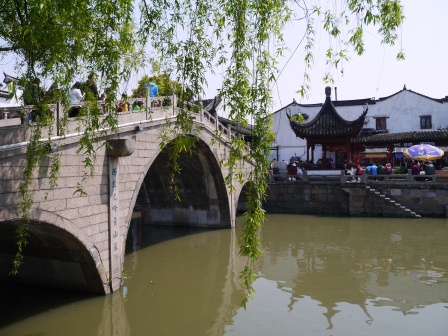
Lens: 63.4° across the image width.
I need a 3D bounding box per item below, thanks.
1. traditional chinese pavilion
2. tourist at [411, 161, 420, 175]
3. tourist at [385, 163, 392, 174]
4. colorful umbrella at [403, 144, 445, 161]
[{"bbox_3d":[6.960,-2.350,24.200,4.750,6.000,4.700,0,1,15],"label":"traditional chinese pavilion"},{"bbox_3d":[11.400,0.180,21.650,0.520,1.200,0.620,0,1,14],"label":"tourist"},{"bbox_3d":[9.900,0.250,21.900,0.460,1.050,0.600,0,1,12],"label":"tourist"},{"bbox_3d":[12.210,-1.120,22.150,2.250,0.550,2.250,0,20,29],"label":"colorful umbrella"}]

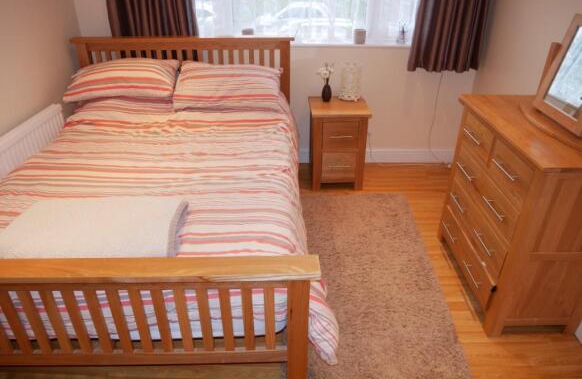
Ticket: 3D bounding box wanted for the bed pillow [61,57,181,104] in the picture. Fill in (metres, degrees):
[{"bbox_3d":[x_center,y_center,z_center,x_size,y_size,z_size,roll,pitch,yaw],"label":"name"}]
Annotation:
[{"bbox_3d":[-1.153,-0.747,2.823,0.720,0.170,0.450,1,51,2],"label":"bed pillow"}]

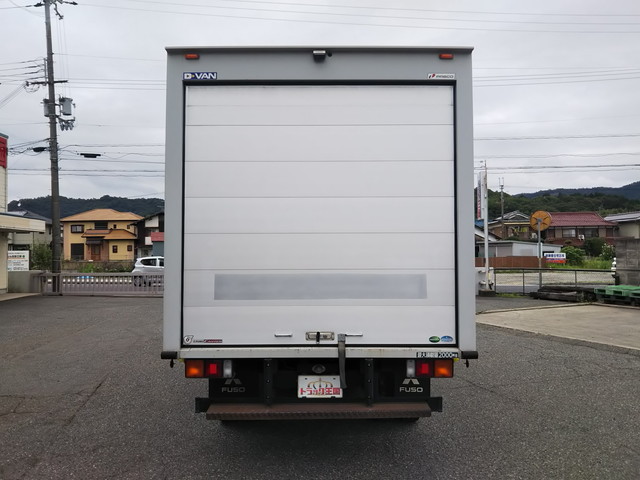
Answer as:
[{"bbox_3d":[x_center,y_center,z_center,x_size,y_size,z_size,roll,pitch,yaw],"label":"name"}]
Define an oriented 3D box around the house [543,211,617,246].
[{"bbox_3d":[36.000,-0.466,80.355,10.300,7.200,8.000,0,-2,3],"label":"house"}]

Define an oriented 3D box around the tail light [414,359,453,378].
[{"bbox_3d":[0.819,0.930,4.000,0.275,0.135,0.070,0,-2,0],"label":"tail light"}]

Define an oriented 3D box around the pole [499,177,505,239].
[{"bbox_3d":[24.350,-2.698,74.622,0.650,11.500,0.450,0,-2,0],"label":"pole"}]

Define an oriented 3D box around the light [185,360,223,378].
[{"bbox_3d":[-0.837,0.934,4.000,0.275,0.135,0.070,0,-2,0],"label":"light"}]

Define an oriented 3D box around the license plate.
[{"bbox_3d":[0.007,1.072,4.040,0.330,0.165,0.015,0,-2,0],"label":"license plate"}]

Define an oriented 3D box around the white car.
[{"bbox_3d":[-7.450,1.701,28.561,3.900,1.530,1.650,0,-2,0],"label":"white car"}]

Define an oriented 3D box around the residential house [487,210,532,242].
[{"bbox_3d":[28.400,-0.429,81.554,6.600,7.200,7.600,0,-2,2],"label":"residential house"}]

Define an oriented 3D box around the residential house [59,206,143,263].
[{"bbox_3d":[-30.100,-0.694,81.062,11.100,7.700,8.600,0,-2,3],"label":"residential house"}]

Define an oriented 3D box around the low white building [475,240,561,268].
[{"bbox_3d":[22.700,1.830,62.773,8.800,3.100,5.600,1,-2,-25],"label":"low white building"}]

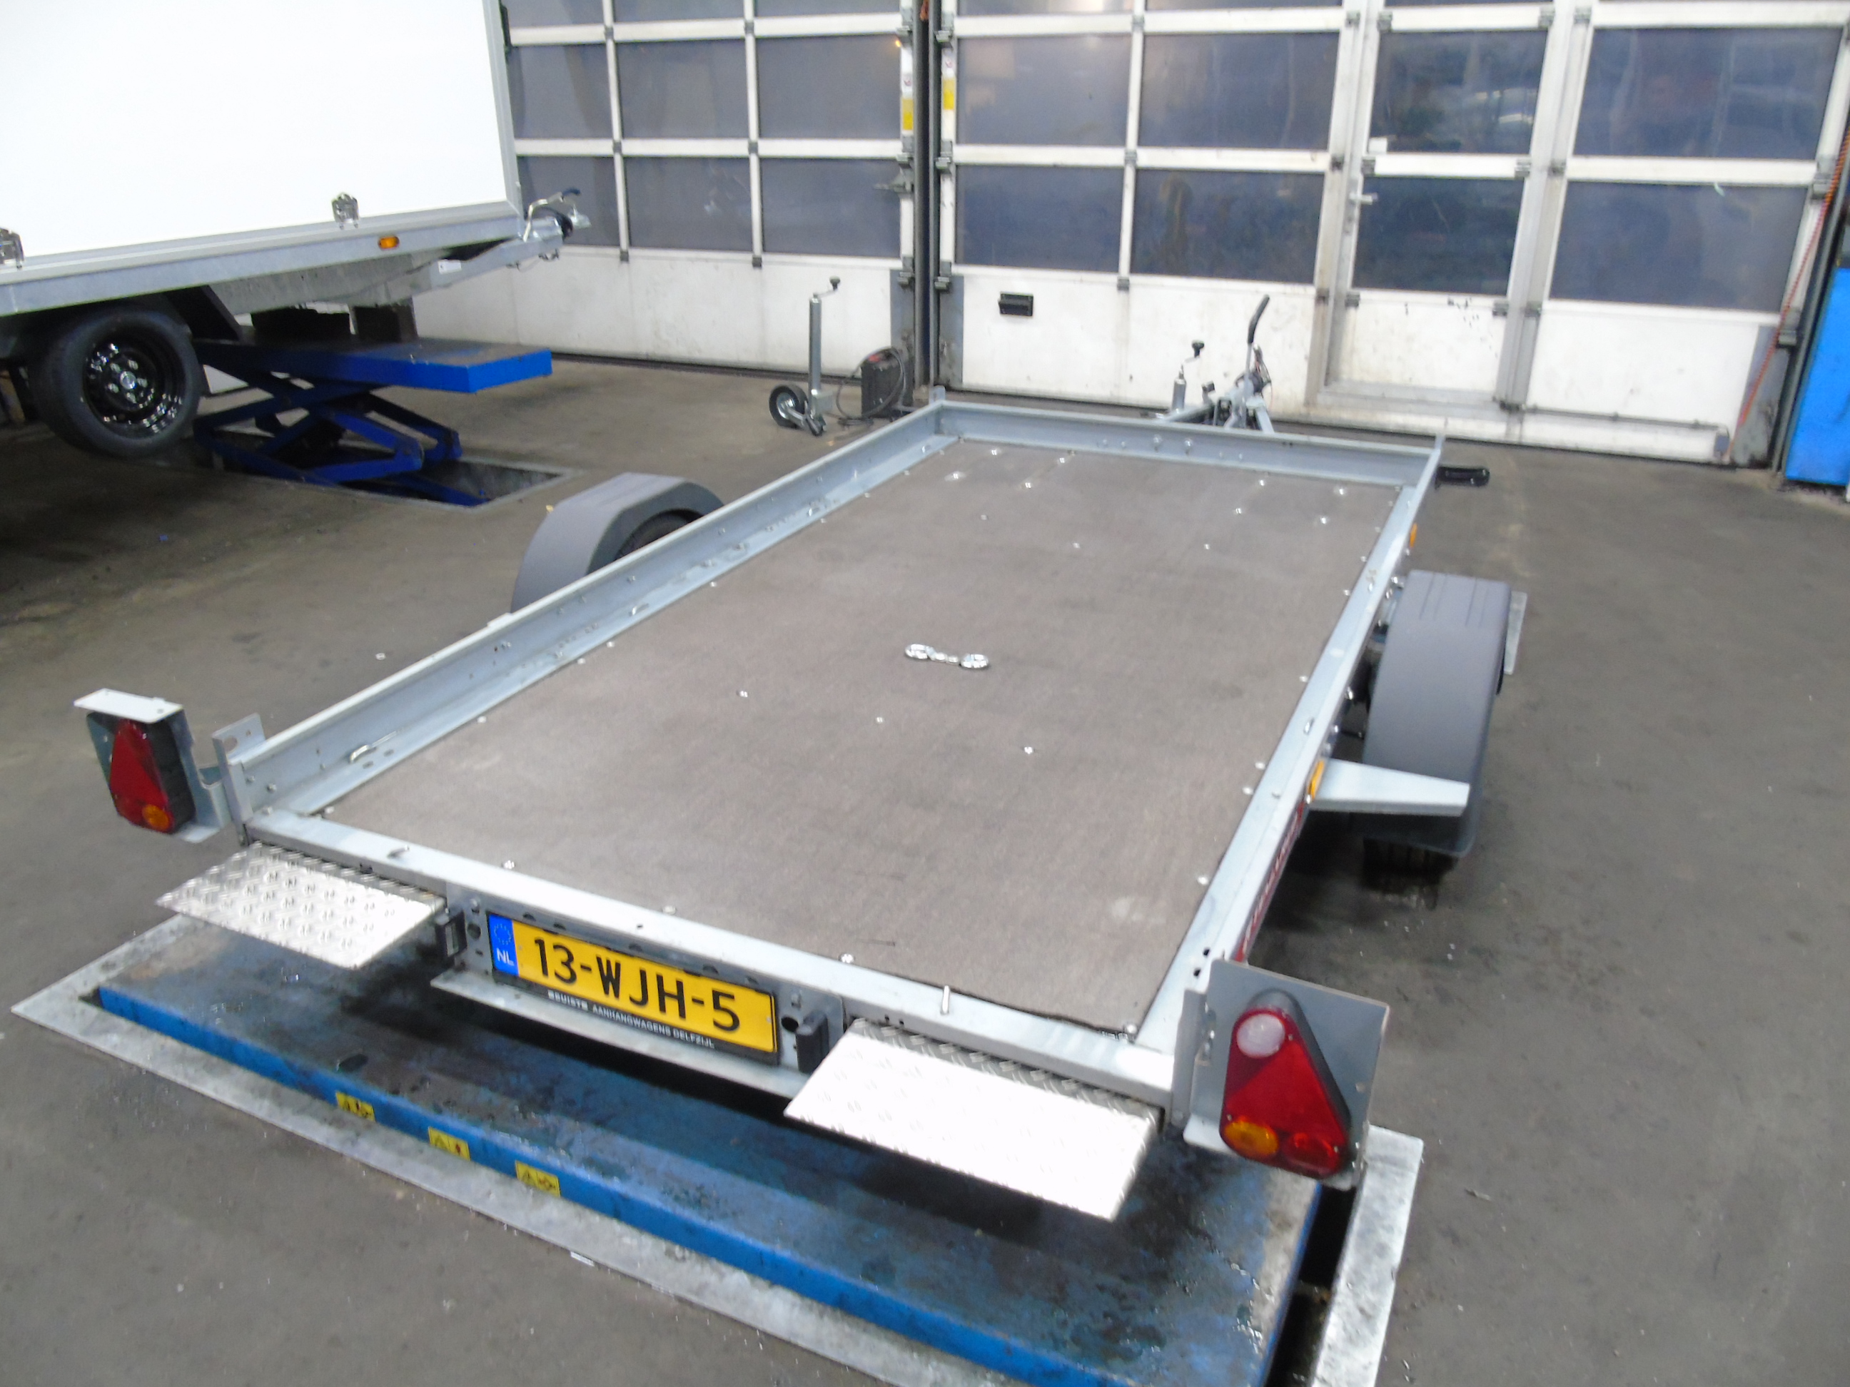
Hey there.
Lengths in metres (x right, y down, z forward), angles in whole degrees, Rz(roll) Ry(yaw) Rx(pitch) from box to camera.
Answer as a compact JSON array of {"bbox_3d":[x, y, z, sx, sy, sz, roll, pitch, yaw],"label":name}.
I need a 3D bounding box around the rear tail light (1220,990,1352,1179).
[{"bbox_3d":[0.422,0.453,1.546,0.150,0.212,0.062,10,27,23],"label":"rear tail light"}]

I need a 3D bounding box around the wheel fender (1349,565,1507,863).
[{"bbox_3d":[1.069,0.088,2.789,0.195,0.610,0.730,10,27,23],"label":"wheel fender"}]

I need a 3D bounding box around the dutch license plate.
[{"bbox_3d":[-0.452,0.444,2.031,0.525,0.120,0.015,10,27,23],"label":"dutch license plate"}]

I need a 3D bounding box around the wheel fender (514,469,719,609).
[{"bbox_3d":[-0.775,-0.246,3.574,0.195,0.610,0.730,10,27,23],"label":"wheel fender"}]

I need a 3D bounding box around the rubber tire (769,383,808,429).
[{"bbox_3d":[-0.681,-1.439,6.700,0.220,0.220,0.070,22,32,40],"label":"rubber tire"}]

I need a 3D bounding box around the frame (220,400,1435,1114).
[{"bbox_3d":[0.199,-0.247,3.203,1.690,0.185,2.990,10,27,23],"label":"frame"}]

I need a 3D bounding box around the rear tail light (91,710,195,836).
[{"bbox_3d":[-1.335,0.134,2.294,0.150,0.212,0.062,10,27,23],"label":"rear tail light"}]

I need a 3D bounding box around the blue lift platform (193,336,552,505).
[{"bbox_3d":[-2.618,-1.352,6.222,1.850,0.550,0.500,11,26,23],"label":"blue lift platform"}]

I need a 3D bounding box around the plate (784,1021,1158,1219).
[{"bbox_3d":[0.061,0.541,1.711,0.432,0.024,0.205,10,27,23],"label":"plate"}]

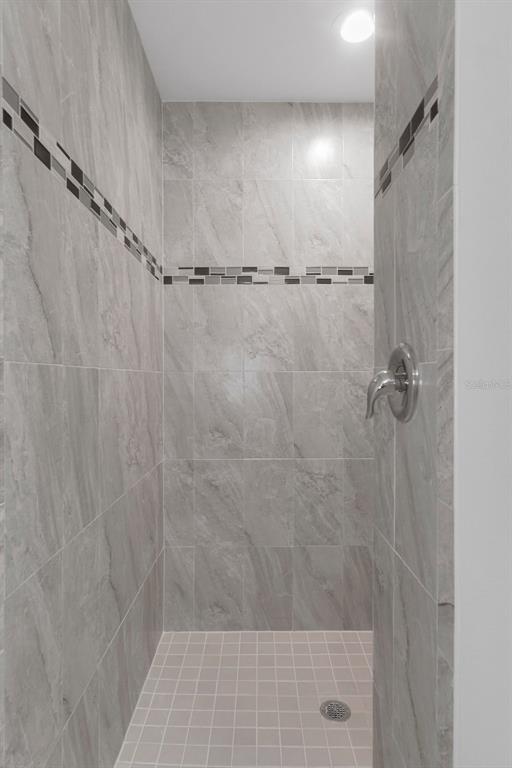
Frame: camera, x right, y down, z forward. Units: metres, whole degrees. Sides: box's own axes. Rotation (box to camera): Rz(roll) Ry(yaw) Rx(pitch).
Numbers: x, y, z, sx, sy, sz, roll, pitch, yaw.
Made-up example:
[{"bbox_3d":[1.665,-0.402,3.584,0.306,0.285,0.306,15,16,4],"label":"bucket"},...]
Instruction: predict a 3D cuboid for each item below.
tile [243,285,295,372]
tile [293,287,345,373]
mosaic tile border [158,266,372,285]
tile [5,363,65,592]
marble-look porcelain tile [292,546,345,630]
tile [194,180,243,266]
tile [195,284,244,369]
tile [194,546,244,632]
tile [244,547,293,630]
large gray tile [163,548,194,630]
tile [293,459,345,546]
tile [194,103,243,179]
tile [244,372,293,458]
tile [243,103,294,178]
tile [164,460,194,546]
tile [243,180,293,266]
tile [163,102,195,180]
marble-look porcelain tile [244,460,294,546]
[{"bbox_3d":[0.060,-0.262,1.925,0.231,0.409,0.010,0,1,0],"label":"tile"},{"bbox_3d":[0.309,-0.269,2.001,0.246,0.422,0.010,0,1,0],"label":"tile"},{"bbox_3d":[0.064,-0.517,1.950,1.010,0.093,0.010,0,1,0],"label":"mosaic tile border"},{"bbox_3d":[-0.444,0.168,0.817,0.010,0.412,0.214,0,1,0],"label":"tile"},{"bbox_3d":[0.302,0.993,1.963,0.244,0.408,0.010,0,1,0],"label":"marble-look porcelain tile"},{"bbox_3d":[-0.180,-0.770,1.949,0.237,0.409,0.010,0,1,0],"label":"tile"},{"bbox_3d":[-0.180,-0.264,1.953,0.237,0.408,0.010,0,1,0],"label":"tile"},{"bbox_3d":[-0.175,0.971,1.925,0.232,0.404,0.010,0,1,0],"label":"tile"},{"bbox_3d":[0.059,0.993,1.964,0.237,0.408,0.010,0,1,0],"label":"tile"},{"bbox_3d":[-0.382,1.020,2.019,0.150,0.424,0.010,0,1,0],"label":"large gray tile"},{"bbox_3d":[0.295,0.562,1.925,0.232,0.405,0.010,0,1,0],"label":"tile"},{"bbox_3d":[-0.179,-1.163,1.945,0.236,0.367,0.010,0,1,0],"label":"tile"},{"bbox_3d":[0.060,0.151,1.925,0.231,0.409,0.010,0,1,0],"label":"tile"},{"bbox_3d":[0.059,-1.163,1.944,0.234,0.366,0.010,0,1,0],"label":"tile"},{"bbox_3d":[-0.373,0.576,1.961,0.142,0.417,0.010,0,1,0],"label":"tile"},{"bbox_3d":[0.061,-0.788,1.995,0.243,0.421,0.010,0,1,0],"label":"tile"},{"bbox_3d":[-0.378,-1.187,1.991,0.151,0.376,0.010,0,1,0],"label":"tile"},{"bbox_3d":[0.064,0.590,2.013,0.245,0.431,0.010,0,1,0],"label":"marble-look porcelain tile"}]

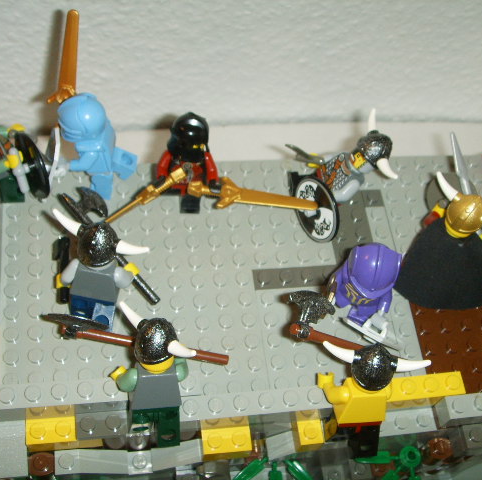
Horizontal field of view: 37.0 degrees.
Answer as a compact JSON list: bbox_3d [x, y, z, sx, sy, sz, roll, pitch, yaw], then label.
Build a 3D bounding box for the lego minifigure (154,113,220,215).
[{"bbox_3d":[-0.019,-0.027,0.255,0.022,0.043,0.017,-3,61,-11],"label":"lego minifigure"}]

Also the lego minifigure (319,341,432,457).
[{"bbox_3d":[0.038,0.049,0.224,0.032,0.044,0.018,4,45,-7],"label":"lego minifigure"}]

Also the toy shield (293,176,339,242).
[{"bbox_3d":[0.026,-0.010,0.257,0.006,0.023,0.023,-23,66,-25],"label":"toy shield"}]

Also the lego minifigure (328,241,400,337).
[{"bbox_3d":[0.040,0.016,0.241,0.023,0.042,0.018,14,59,-1],"label":"lego minifigure"}]

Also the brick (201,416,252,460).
[{"bbox_3d":[-0.006,0.064,0.239,0.016,0.011,0.015,-3,61,-11],"label":"brick"}]

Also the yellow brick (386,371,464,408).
[{"bbox_3d":[0.058,0.051,0.242,0.032,0.011,0.008,-3,61,-11],"label":"yellow brick"}]

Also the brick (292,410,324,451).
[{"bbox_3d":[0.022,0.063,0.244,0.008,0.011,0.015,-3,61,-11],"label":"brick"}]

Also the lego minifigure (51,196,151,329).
[{"bbox_3d":[-0.045,0.011,0.231,0.031,0.043,0.018,12,48,-2],"label":"lego minifigure"}]

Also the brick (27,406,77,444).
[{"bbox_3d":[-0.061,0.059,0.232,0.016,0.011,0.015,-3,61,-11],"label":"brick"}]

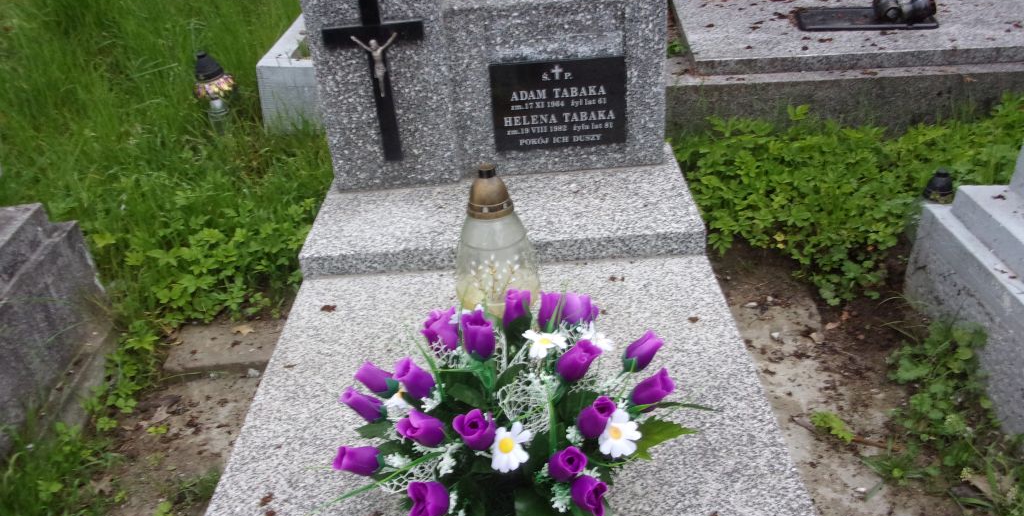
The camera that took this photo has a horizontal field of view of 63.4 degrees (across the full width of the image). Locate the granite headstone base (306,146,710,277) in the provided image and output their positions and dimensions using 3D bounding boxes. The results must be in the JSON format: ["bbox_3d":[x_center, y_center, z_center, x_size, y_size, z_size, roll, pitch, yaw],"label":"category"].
[{"bbox_3d":[-0.020,-0.123,1.962,0.860,0.050,0.482,-4,30,2],"label":"granite headstone base"}]

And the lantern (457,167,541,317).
[{"bbox_3d":[-0.032,-0.025,1.526,0.156,0.321,0.156,-4,30,2],"label":"lantern"}]

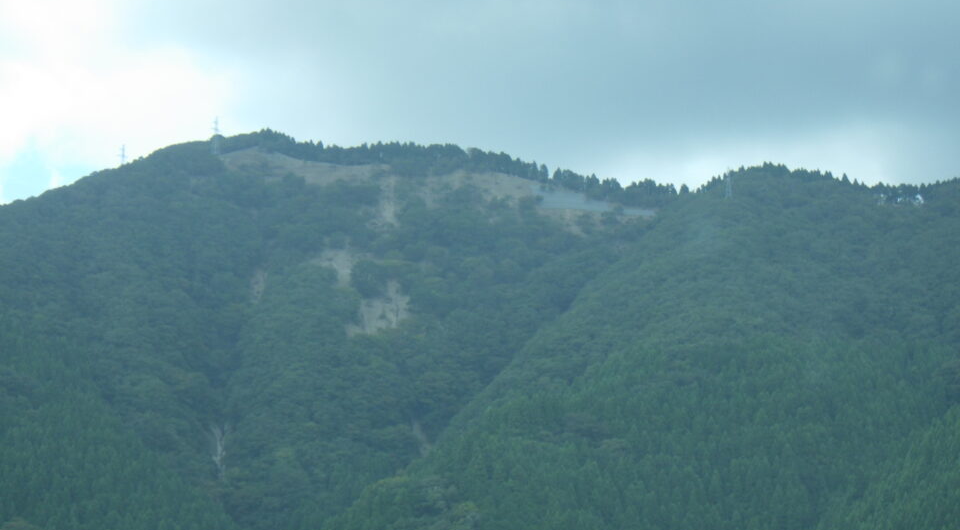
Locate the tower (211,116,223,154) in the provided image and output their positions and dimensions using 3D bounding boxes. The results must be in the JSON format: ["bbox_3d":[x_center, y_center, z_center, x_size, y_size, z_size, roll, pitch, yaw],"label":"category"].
[{"bbox_3d":[-192.048,-94.384,1900.000,6.500,28.500,5.000,0,-10,0],"label":"tower"}]

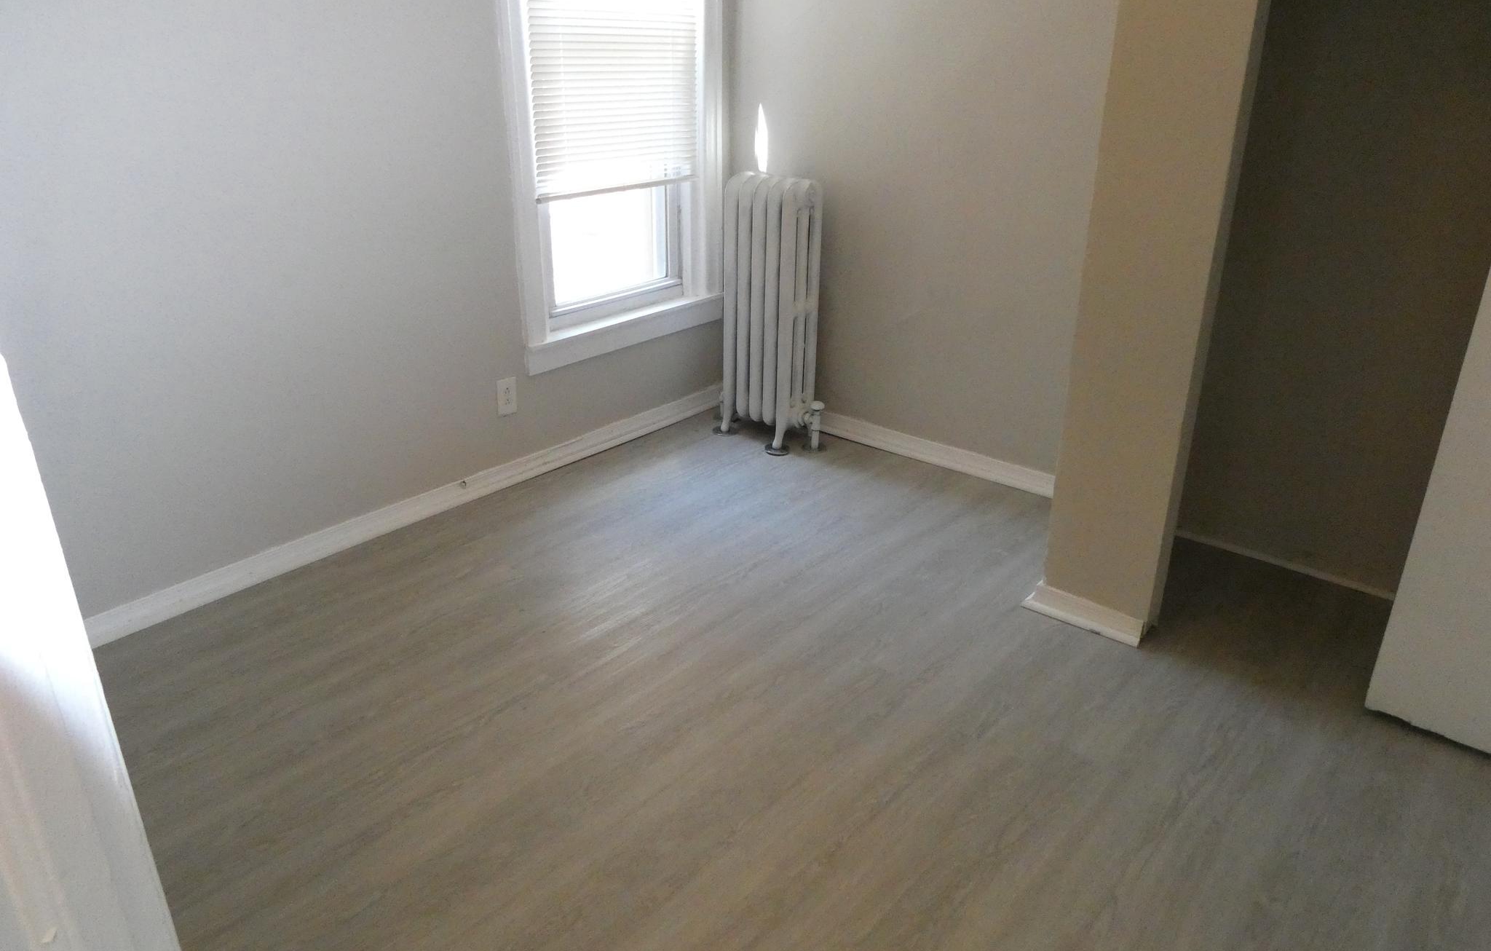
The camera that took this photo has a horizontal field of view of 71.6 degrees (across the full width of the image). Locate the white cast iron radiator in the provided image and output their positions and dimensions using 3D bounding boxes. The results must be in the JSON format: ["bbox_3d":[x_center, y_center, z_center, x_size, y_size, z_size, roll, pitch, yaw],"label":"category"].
[{"bbox_3d":[0.105,-0.581,3.697,0.338,0.955,0.219,19,30,36],"label":"white cast iron radiator"}]

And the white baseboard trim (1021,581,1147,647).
[{"bbox_3d":[0.869,0.355,2.665,0.312,0.067,0.032,19,30,36],"label":"white baseboard trim"}]

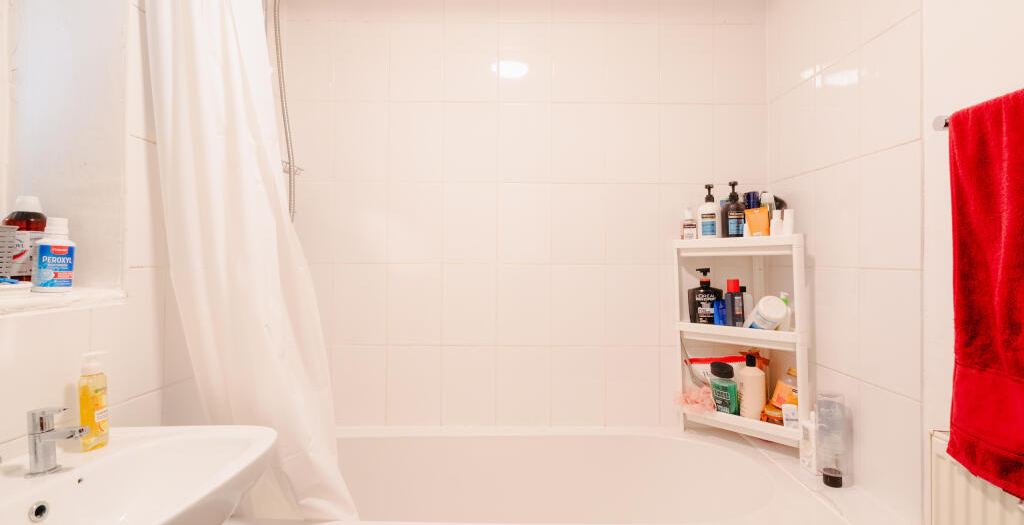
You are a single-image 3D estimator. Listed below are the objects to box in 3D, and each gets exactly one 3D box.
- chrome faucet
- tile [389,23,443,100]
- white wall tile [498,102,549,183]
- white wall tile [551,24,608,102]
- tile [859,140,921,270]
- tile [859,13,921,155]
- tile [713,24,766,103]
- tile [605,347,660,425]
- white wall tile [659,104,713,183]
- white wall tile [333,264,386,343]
[{"bbox_3d":[-0.768,0.299,0.766,0.090,0.108,0.046,0,0,1],"label":"chrome faucet"},{"bbox_3d":[-0.355,-0.750,1.698,0.200,0.300,0.010,0,-1,-1],"label":"tile"},{"bbox_3d":[0.047,-0.446,1.698,0.200,0.300,0.010,0,-1,-1],"label":"white wall tile"},{"bbox_3d":[0.252,-0.748,1.712,0.201,0.302,0.014,0,0,0],"label":"white wall tile"},{"bbox_3d":[0.966,-0.136,1.162,0.010,0.303,0.189,0,-1,0],"label":"tile"},{"bbox_3d":[0.955,-0.440,1.150,0.010,0.298,0.190,0,0,0],"label":"tile"},{"bbox_3d":[0.864,-0.752,1.727,0.202,0.303,0.010,0,-1,0],"label":"tile"},{"bbox_3d":[0.449,0.459,1.709,0.202,0.291,0.010,0,-1,0],"label":"tile"},{"bbox_3d":[0.647,-0.438,1.693,0.199,0.298,0.010,0,0,0],"label":"white wall tile"},{"bbox_3d":[-0.562,0.154,1.680,0.200,0.300,0.010,0,-1,-1],"label":"white wall tile"}]

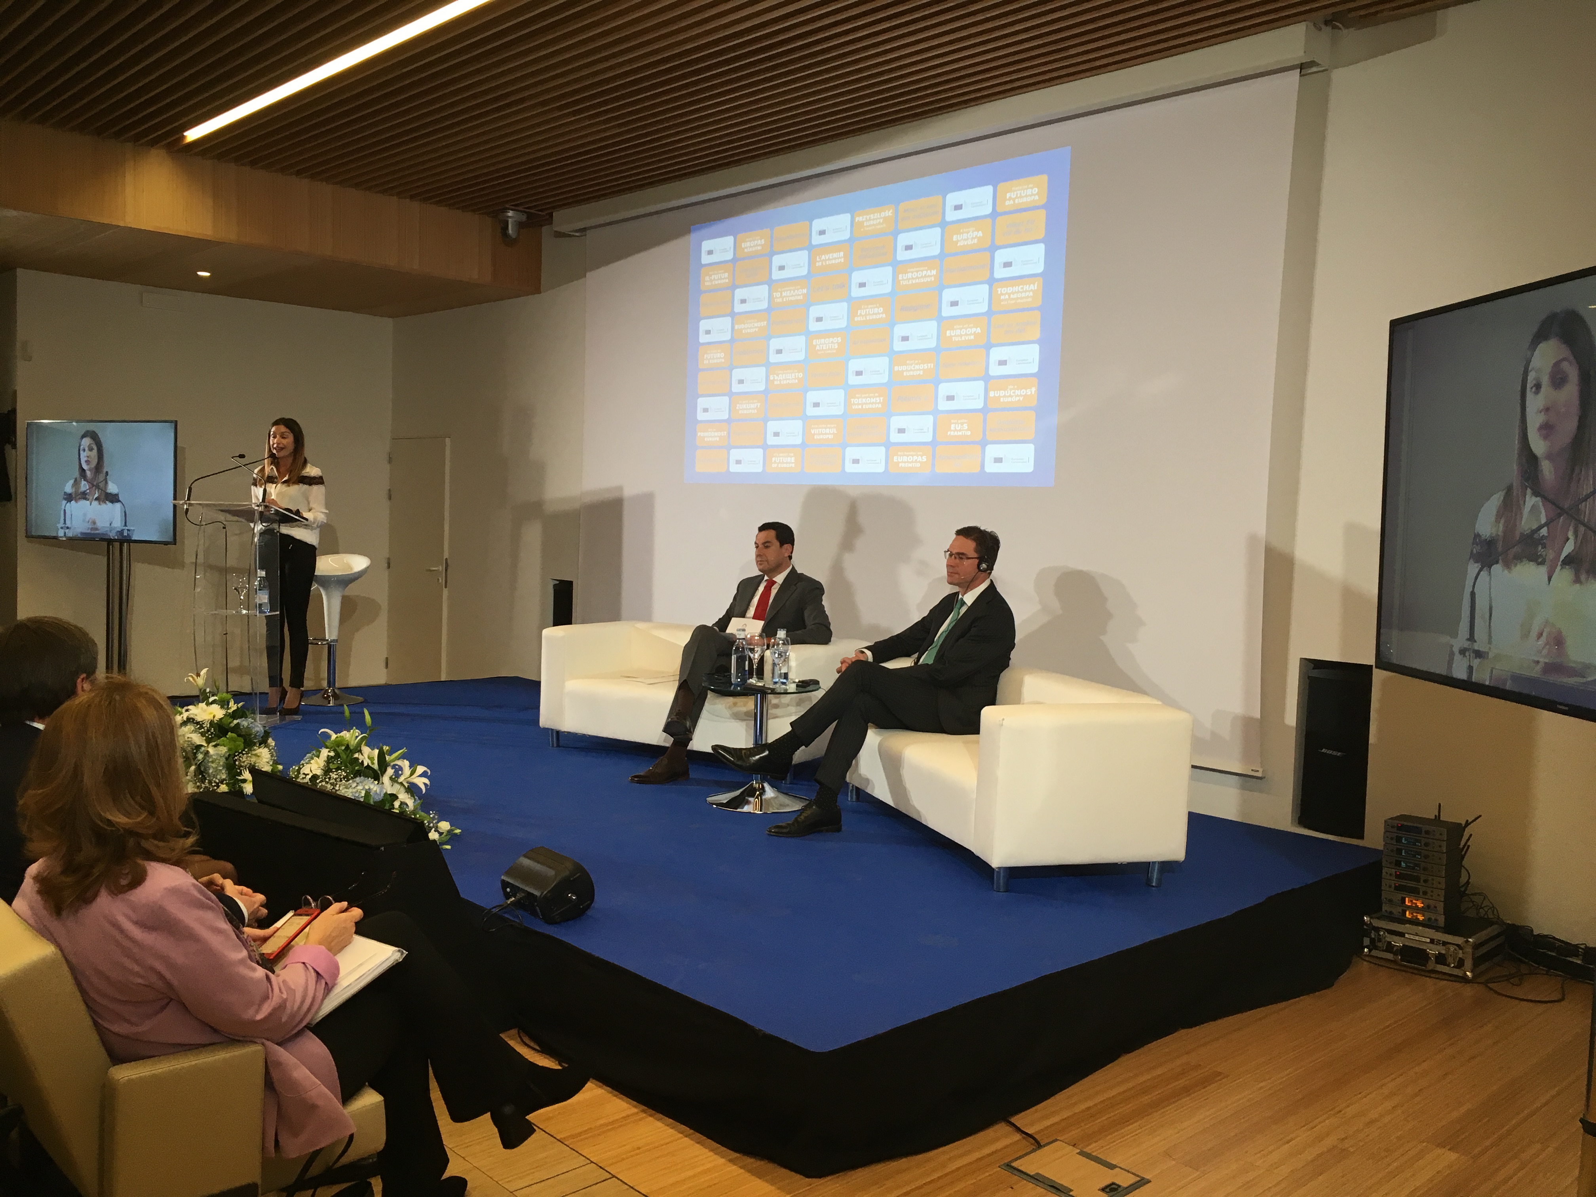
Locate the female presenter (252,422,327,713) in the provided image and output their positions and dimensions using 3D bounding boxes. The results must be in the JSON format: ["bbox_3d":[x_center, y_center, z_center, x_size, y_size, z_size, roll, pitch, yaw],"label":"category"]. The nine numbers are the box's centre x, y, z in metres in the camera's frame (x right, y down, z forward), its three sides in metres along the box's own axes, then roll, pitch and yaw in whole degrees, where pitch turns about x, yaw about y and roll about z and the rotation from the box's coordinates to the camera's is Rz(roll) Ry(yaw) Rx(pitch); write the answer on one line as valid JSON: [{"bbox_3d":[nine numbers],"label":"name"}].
[{"bbox_3d":[-2.926,-0.183,7.667,0.440,1.676,0.350,4,4,34],"label":"female presenter"}]

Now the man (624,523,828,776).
[{"bbox_3d":[-0.296,0.232,6.377,0.520,1.178,1.004,5,5,38],"label":"man"}]

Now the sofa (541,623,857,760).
[{"bbox_3d":[-0.486,0.489,6.788,1.497,0.606,0.712,4,4,30],"label":"sofa"}]

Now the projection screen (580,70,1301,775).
[{"bbox_3d":[0.247,-0.838,7.139,0.050,2.808,4.900,-2,5,-44],"label":"projection screen"}]

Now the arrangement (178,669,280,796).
[{"bbox_3d":[-2.449,0.551,5.702,0.440,0.510,0.520,-2,5,-44],"label":"arrangement"}]

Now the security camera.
[{"bbox_3d":[-1.887,-2.460,8.848,0.190,0.210,0.200,5,5,38],"label":"security camera"}]

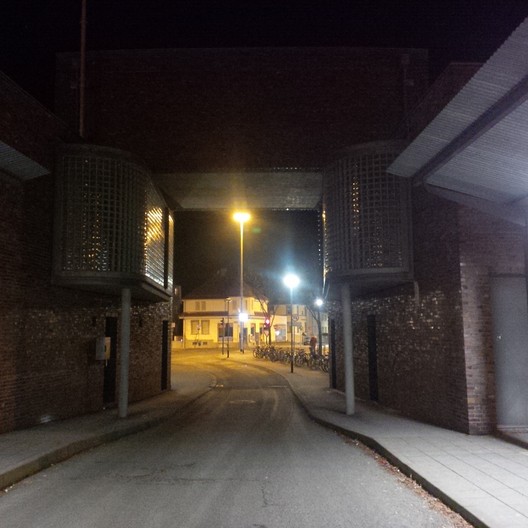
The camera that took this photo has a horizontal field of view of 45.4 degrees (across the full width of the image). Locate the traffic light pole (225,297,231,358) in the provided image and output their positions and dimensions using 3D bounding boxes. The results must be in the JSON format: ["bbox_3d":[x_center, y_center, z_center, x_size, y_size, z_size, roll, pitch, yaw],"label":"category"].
[{"bbox_3d":[-2.577,4.634,45.772,0.500,4.410,0.500,0,-6,0],"label":"traffic light pole"}]

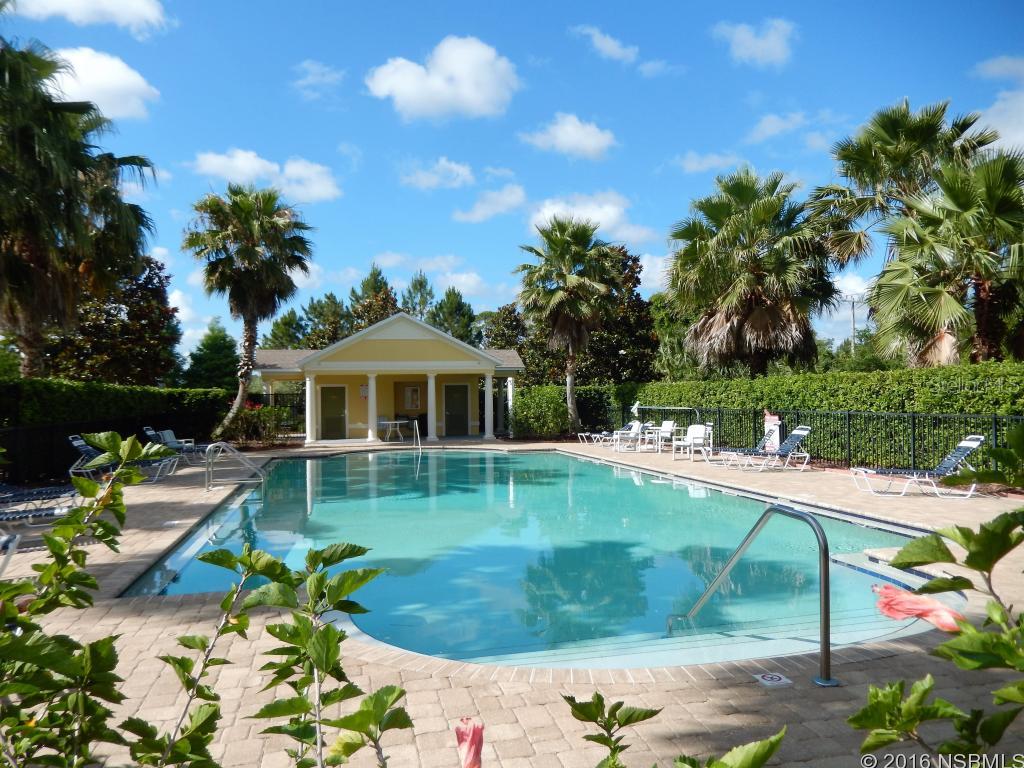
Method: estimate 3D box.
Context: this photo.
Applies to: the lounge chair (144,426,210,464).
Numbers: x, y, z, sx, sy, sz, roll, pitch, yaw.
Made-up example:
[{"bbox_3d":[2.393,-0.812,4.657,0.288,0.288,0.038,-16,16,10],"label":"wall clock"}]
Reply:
[{"bbox_3d":[-8.096,1.546,18.392,1.800,0.920,0.660,0,-1,-14],"label":"lounge chair"}]

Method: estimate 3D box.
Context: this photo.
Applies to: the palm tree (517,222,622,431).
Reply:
[{"bbox_3d":[2.100,-2.268,28.500,3.900,8.534,3.900,0,-1,4],"label":"palm tree"}]

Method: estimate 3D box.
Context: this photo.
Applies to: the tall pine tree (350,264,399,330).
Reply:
[{"bbox_3d":[-9.282,-2.704,50.073,4.400,10.820,4.400,-1,-1,0],"label":"tall pine tree"}]

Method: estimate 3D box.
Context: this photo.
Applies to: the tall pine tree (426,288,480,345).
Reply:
[{"bbox_3d":[-3.846,-1.925,49.054,4.200,9.110,4.200,-1,-1,0],"label":"tall pine tree"}]

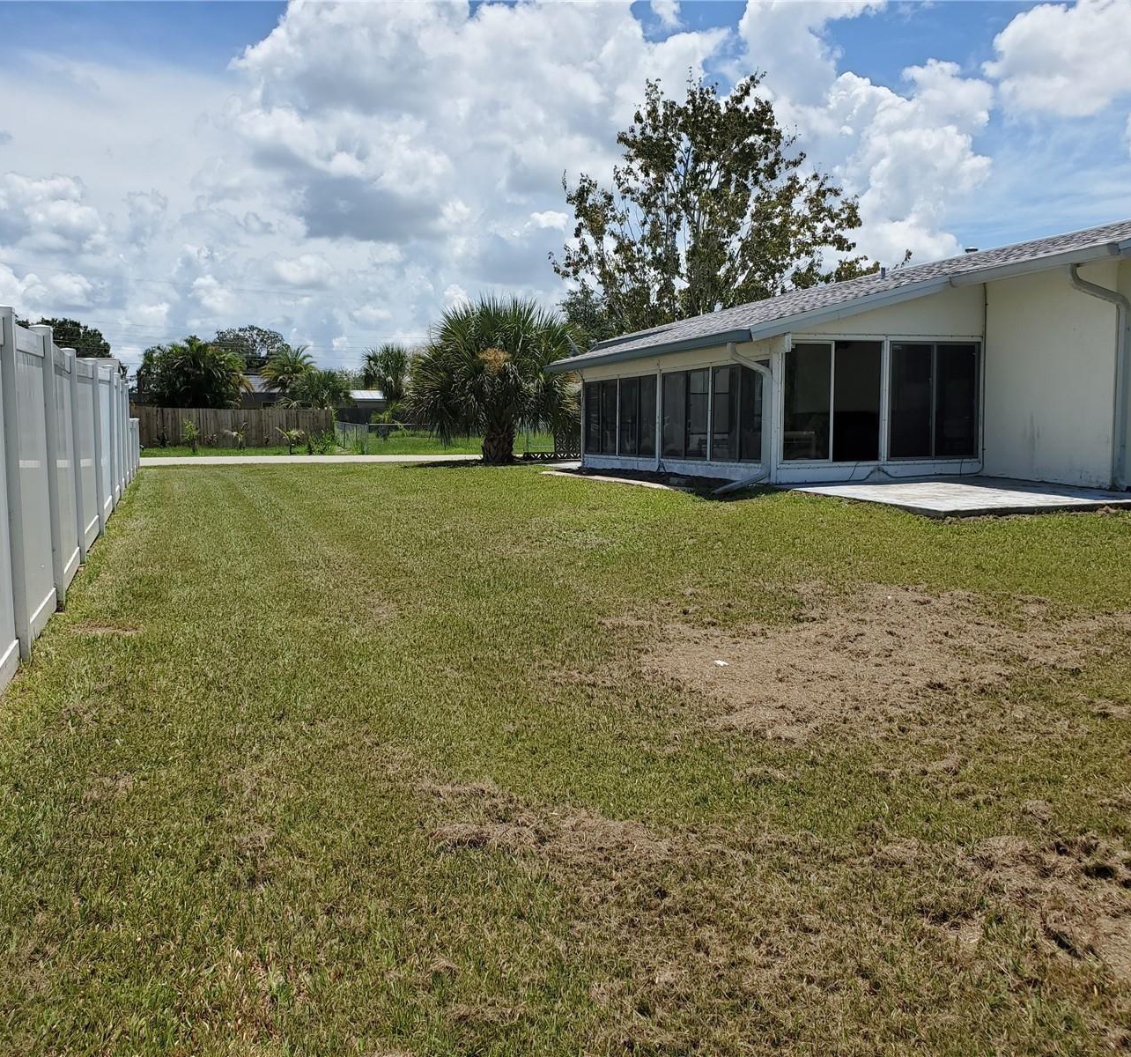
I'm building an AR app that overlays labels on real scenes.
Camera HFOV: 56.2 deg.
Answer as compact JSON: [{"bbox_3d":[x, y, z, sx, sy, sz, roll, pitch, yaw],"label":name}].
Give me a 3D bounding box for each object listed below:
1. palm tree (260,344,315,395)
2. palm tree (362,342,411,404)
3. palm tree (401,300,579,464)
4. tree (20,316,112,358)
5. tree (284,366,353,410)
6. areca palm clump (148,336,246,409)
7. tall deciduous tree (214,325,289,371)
[{"bbox_3d":[-14.425,-6.836,54.599,3.120,5.300,3.120,0,5,0],"label":"palm tree"},{"bbox_3d":[-9.672,-7.247,57.576,2.990,5.620,2.990,0,5,0],"label":"palm tree"},{"bbox_3d":[-1.503,-3.129,22.408,3.780,3.460,3.780,0,5,0],"label":"palm tree"},{"bbox_3d":[-33.064,-9.537,69.406,6.710,8.600,6.710,0,5,0],"label":"tree"},{"bbox_3d":[-12.012,-5.920,51.671,3.440,3.980,3.440,0,5,0],"label":"tree"},{"bbox_3d":[-18.436,-6.776,52.594,5.200,5.580,5.200,0,5,0],"label":"areca palm clump"},{"bbox_3d":[-24.826,-11.288,83.309,6.410,9.280,6.410,0,5,0],"label":"tall deciduous tree"}]

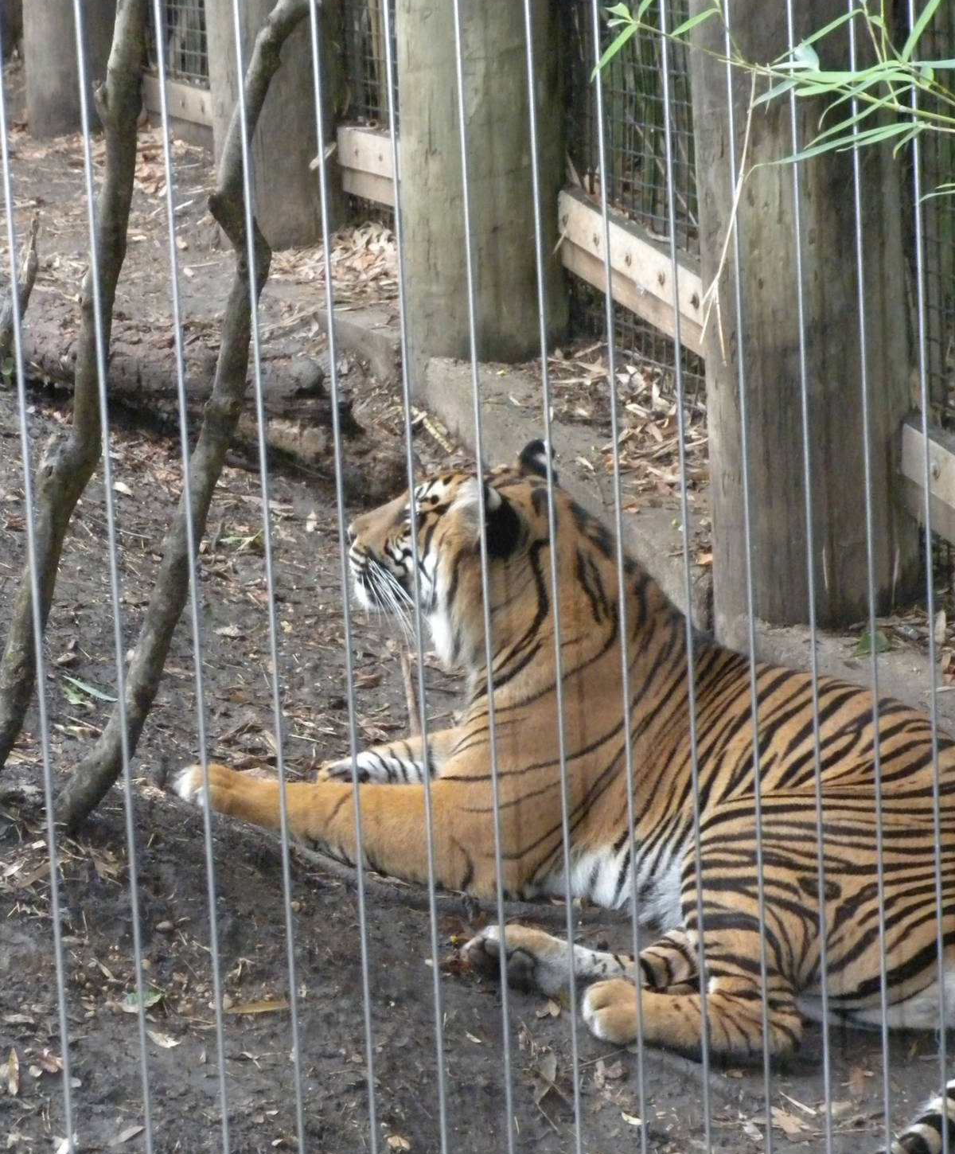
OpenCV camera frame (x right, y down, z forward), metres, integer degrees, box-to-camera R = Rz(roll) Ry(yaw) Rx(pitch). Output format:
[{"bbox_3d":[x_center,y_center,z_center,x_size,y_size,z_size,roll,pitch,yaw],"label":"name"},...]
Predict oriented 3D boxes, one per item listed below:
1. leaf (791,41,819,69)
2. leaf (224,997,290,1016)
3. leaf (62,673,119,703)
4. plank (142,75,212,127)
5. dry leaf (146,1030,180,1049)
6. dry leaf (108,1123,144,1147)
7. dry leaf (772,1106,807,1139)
[{"bbox_3d":[0.221,-0.352,2.950,0.019,0.018,0.012,-3,12,1],"label":"leaf"},{"bbox_3d":[-0.283,0.553,5.630,0.090,0.010,0.022,-6,12,-13],"label":"leaf"},{"bbox_3d":[-0.609,0.174,6.880,0.018,0.018,0.115,-14,16,-43],"label":"leaf"},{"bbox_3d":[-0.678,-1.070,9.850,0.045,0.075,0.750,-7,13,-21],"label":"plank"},{"bbox_3d":[-0.397,0.585,5.540,0.044,0.011,0.025,4,13,29],"label":"dry leaf"},{"bbox_3d":[-0.423,0.672,5.270,0.018,0.011,0.055,6,15,38],"label":"dry leaf"},{"bbox_3d":[0.372,0.649,5.210,0.032,0.016,0.065,-6,12,-13],"label":"dry leaf"}]

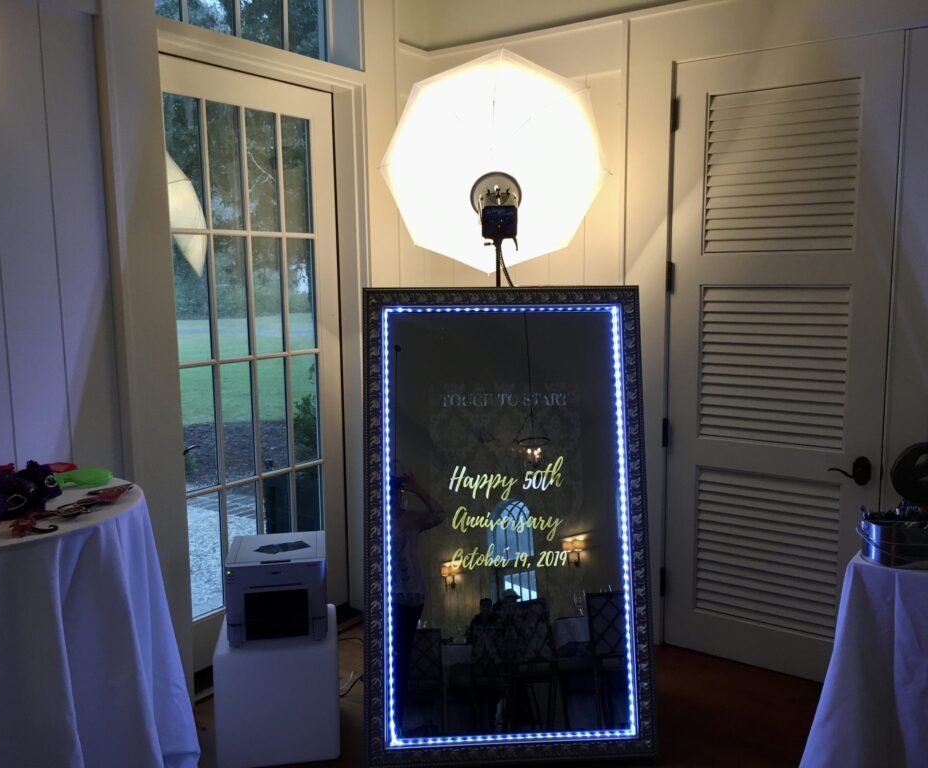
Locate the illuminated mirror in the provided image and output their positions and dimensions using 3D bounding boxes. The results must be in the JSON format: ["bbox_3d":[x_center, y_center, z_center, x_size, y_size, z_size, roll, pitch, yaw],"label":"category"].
[{"bbox_3d":[0.144,0.456,2.913,0.936,1.567,0.110,-1,-5,-2],"label":"illuminated mirror"}]

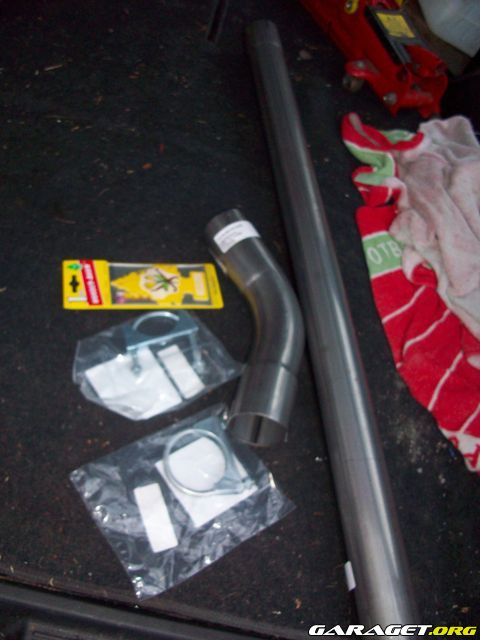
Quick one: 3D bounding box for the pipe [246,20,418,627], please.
[{"bbox_3d":[0.096,-0.094,0.843,0.059,0.059,1.060,4,53,-14],"label":"pipe"}]

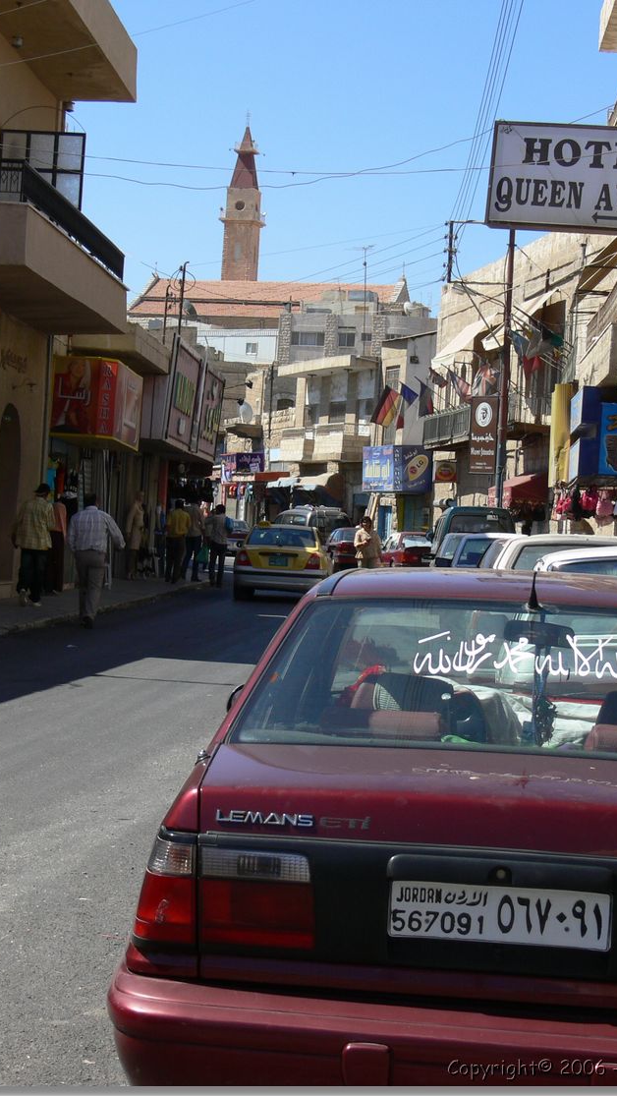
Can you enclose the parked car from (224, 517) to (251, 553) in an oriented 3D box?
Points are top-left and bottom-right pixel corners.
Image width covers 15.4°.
[{"bbox_3d":[-2.860,-0.390,87.800,1.680,1.390,4.300,3,0,0],"label":"parked car"}]

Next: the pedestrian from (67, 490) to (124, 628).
[{"bbox_3d":[-2.640,0.150,28.300,0.620,1.700,0.480,3,0,6],"label":"pedestrian"}]

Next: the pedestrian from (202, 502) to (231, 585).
[{"bbox_3d":[-1.938,-0.036,48.000,0.540,1.720,0.380,3,0,2],"label":"pedestrian"}]

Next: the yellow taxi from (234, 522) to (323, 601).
[{"bbox_3d":[-0.330,0.235,43.500,1.730,1.450,4.500,3,0,3],"label":"yellow taxi"}]

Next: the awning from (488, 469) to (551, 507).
[{"bbox_3d":[5.500,-1.540,59.700,1.050,0.900,3.300,3,0,-6],"label":"awning"}]

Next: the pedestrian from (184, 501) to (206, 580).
[{"bbox_3d":[-2.387,-0.142,47.800,0.500,1.710,0.380,3,0,5],"label":"pedestrian"}]

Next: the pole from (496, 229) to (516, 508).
[{"bbox_3d":[4.730,-3.410,55.000,0.200,8.900,0.200,3,0,4],"label":"pole"}]

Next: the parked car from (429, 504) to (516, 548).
[{"bbox_3d":[3.860,0.030,53.700,1.690,1.950,4.500,3,0,1],"label":"parked car"}]

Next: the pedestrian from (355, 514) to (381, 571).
[{"bbox_3d":[1.140,0.216,45.200,0.500,1.650,0.360,3,0,11],"label":"pedestrian"}]

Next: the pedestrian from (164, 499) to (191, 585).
[{"bbox_3d":[-2.667,-0.120,46.800,0.520,1.710,0.380,3,0,3],"label":"pedestrian"}]

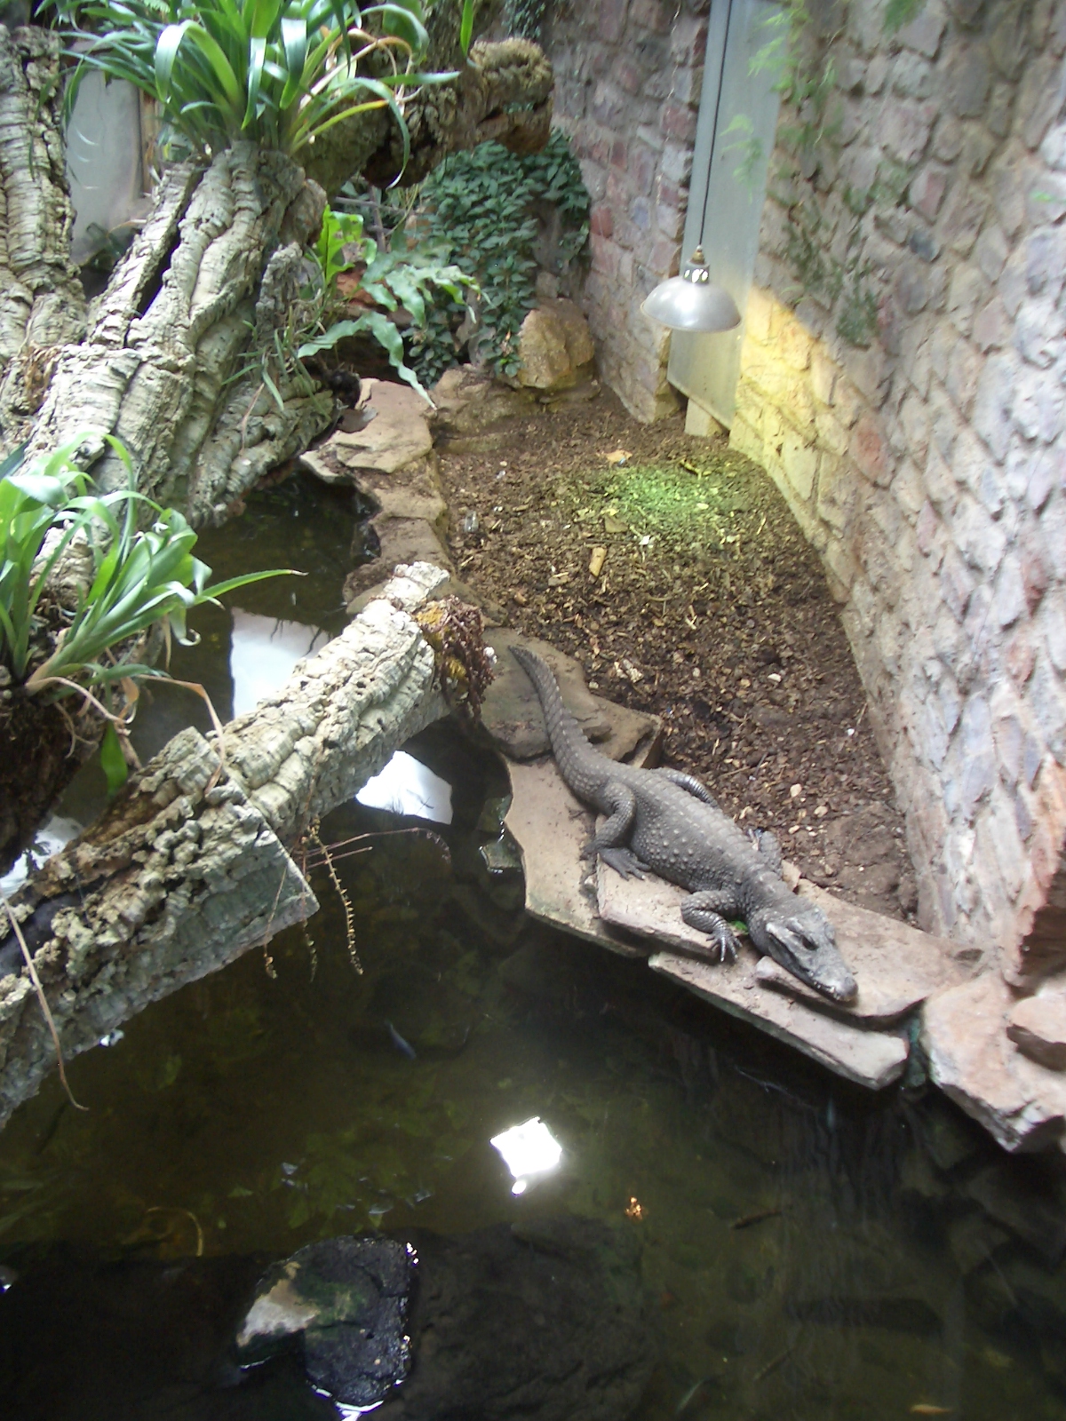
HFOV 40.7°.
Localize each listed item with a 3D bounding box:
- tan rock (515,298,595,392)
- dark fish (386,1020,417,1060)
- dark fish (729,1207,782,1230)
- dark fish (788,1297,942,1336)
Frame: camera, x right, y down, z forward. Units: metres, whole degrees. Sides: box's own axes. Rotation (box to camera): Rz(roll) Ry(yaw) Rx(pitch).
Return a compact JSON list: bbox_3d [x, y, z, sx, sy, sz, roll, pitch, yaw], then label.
[{"bbox_3d":[0.082,-1.257,4.937,0.270,0.265,0.230,4,36,0],"label":"tan rock"},{"bbox_3d":[-0.275,0.682,2.987,0.020,0.033,0.123,-20,42,-29],"label":"dark fish"},{"bbox_3d":[0.426,0.972,2.742,0.112,0.022,0.016,-9,38,-18],"label":"dark fish"},{"bbox_3d":[0.598,1.095,2.590,0.279,0.070,0.042,4,36,0],"label":"dark fish"}]

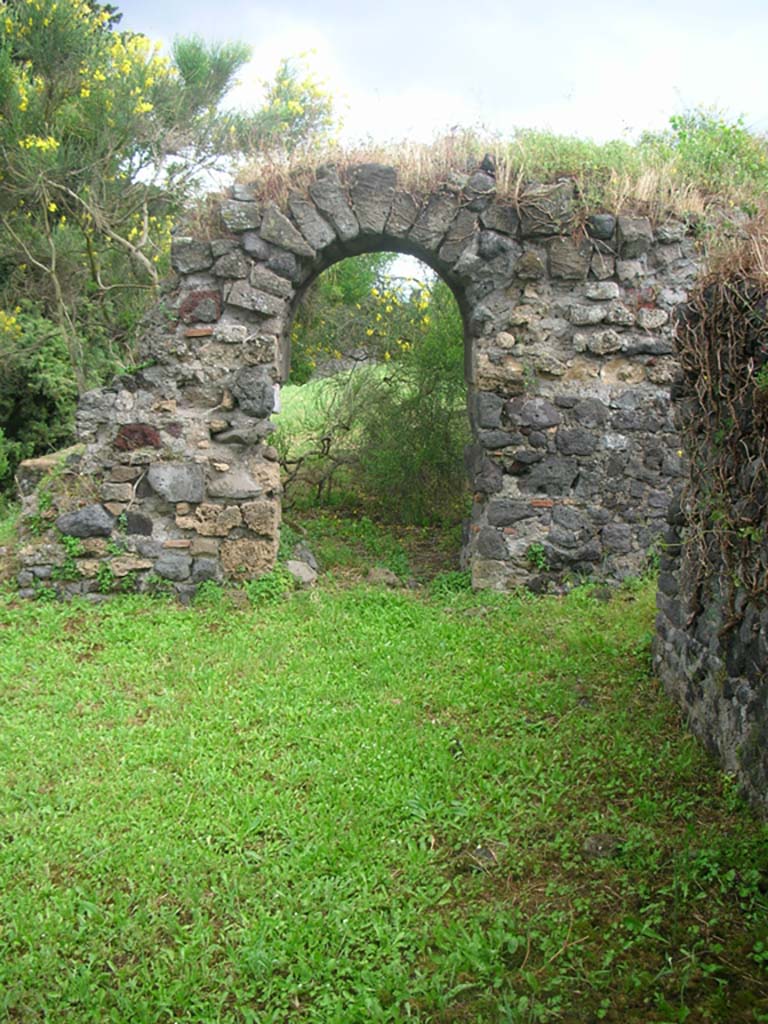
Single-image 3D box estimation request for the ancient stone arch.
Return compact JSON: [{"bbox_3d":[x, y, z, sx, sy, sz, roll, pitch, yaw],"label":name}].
[{"bbox_3d":[-0.250,-0.996,8.110,5.100,3.200,0.850,0,6,0],"label":"ancient stone arch"}]

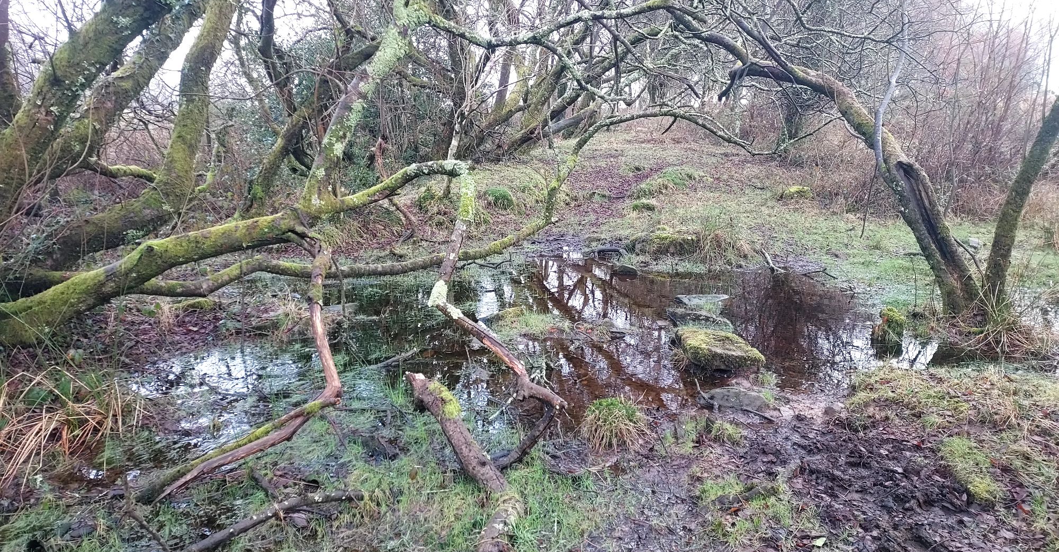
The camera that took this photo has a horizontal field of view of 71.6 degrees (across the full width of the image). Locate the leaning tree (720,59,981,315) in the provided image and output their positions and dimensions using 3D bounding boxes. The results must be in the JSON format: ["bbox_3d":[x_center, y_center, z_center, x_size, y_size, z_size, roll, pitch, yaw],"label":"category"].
[{"bbox_3d":[2.648,-0.719,6.050,2.100,2.000,0.800,0,10,0],"label":"leaning tree"}]

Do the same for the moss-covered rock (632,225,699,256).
[{"bbox_3d":[1.529,-0.407,8.300,0.720,0.260,0.500,0,12,0],"label":"moss-covered rock"}]

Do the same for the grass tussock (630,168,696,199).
[{"bbox_3d":[2.511,-1.742,13.800,1.150,0.450,0.850,0,10,0],"label":"grass tussock"}]

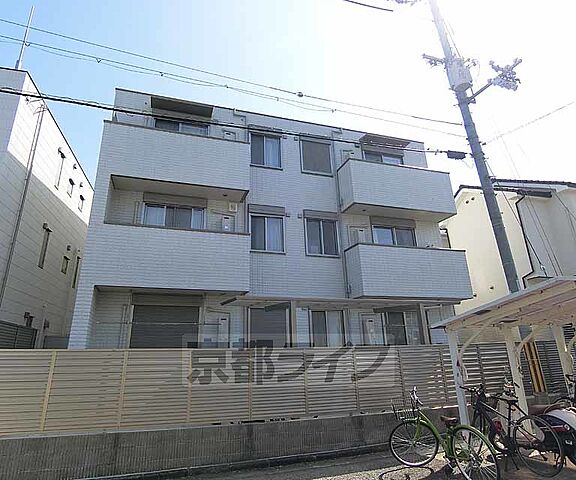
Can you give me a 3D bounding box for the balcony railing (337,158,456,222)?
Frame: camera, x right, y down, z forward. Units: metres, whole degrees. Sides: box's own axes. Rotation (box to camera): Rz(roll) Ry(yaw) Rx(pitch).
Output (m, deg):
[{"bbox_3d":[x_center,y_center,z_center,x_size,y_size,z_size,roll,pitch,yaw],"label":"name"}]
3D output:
[{"bbox_3d":[3.833,-1.645,11.508,4.012,1.556,0.876,4,-17,-17],"label":"balcony railing"}]

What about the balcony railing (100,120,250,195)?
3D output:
[{"bbox_3d":[-3.100,-2.150,9.417,3.927,1.556,0.850,4,-17,-17],"label":"balcony railing"}]

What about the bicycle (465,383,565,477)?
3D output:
[{"bbox_3d":[3.139,2.700,4.864,0.570,1.020,1.670,4,-17,-17],"label":"bicycle"}]

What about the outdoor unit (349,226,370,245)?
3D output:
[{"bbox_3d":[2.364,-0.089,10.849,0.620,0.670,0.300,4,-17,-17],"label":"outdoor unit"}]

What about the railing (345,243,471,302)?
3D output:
[{"bbox_3d":[3.921,1.125,10.694,4.029,1.585,0.876,4,-17,-17],"label":"railing"}]

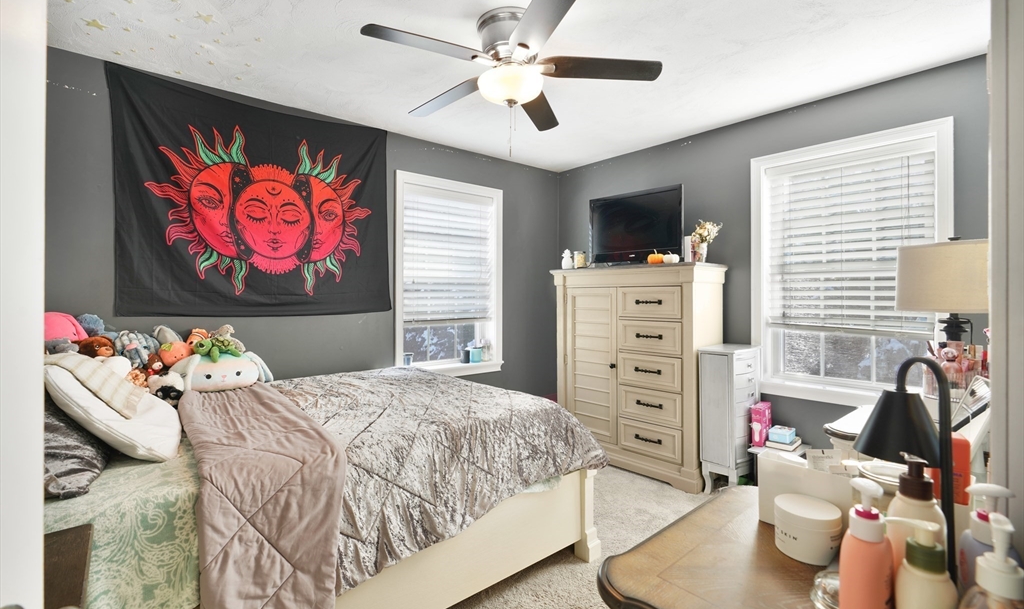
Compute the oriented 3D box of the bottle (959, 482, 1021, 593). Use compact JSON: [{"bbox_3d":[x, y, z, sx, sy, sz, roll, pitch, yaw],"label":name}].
[{"bbox_3d":[0.634,0.345,0.603,0.066,0.226,0.060,0,1,16],"label":"bottle"}]

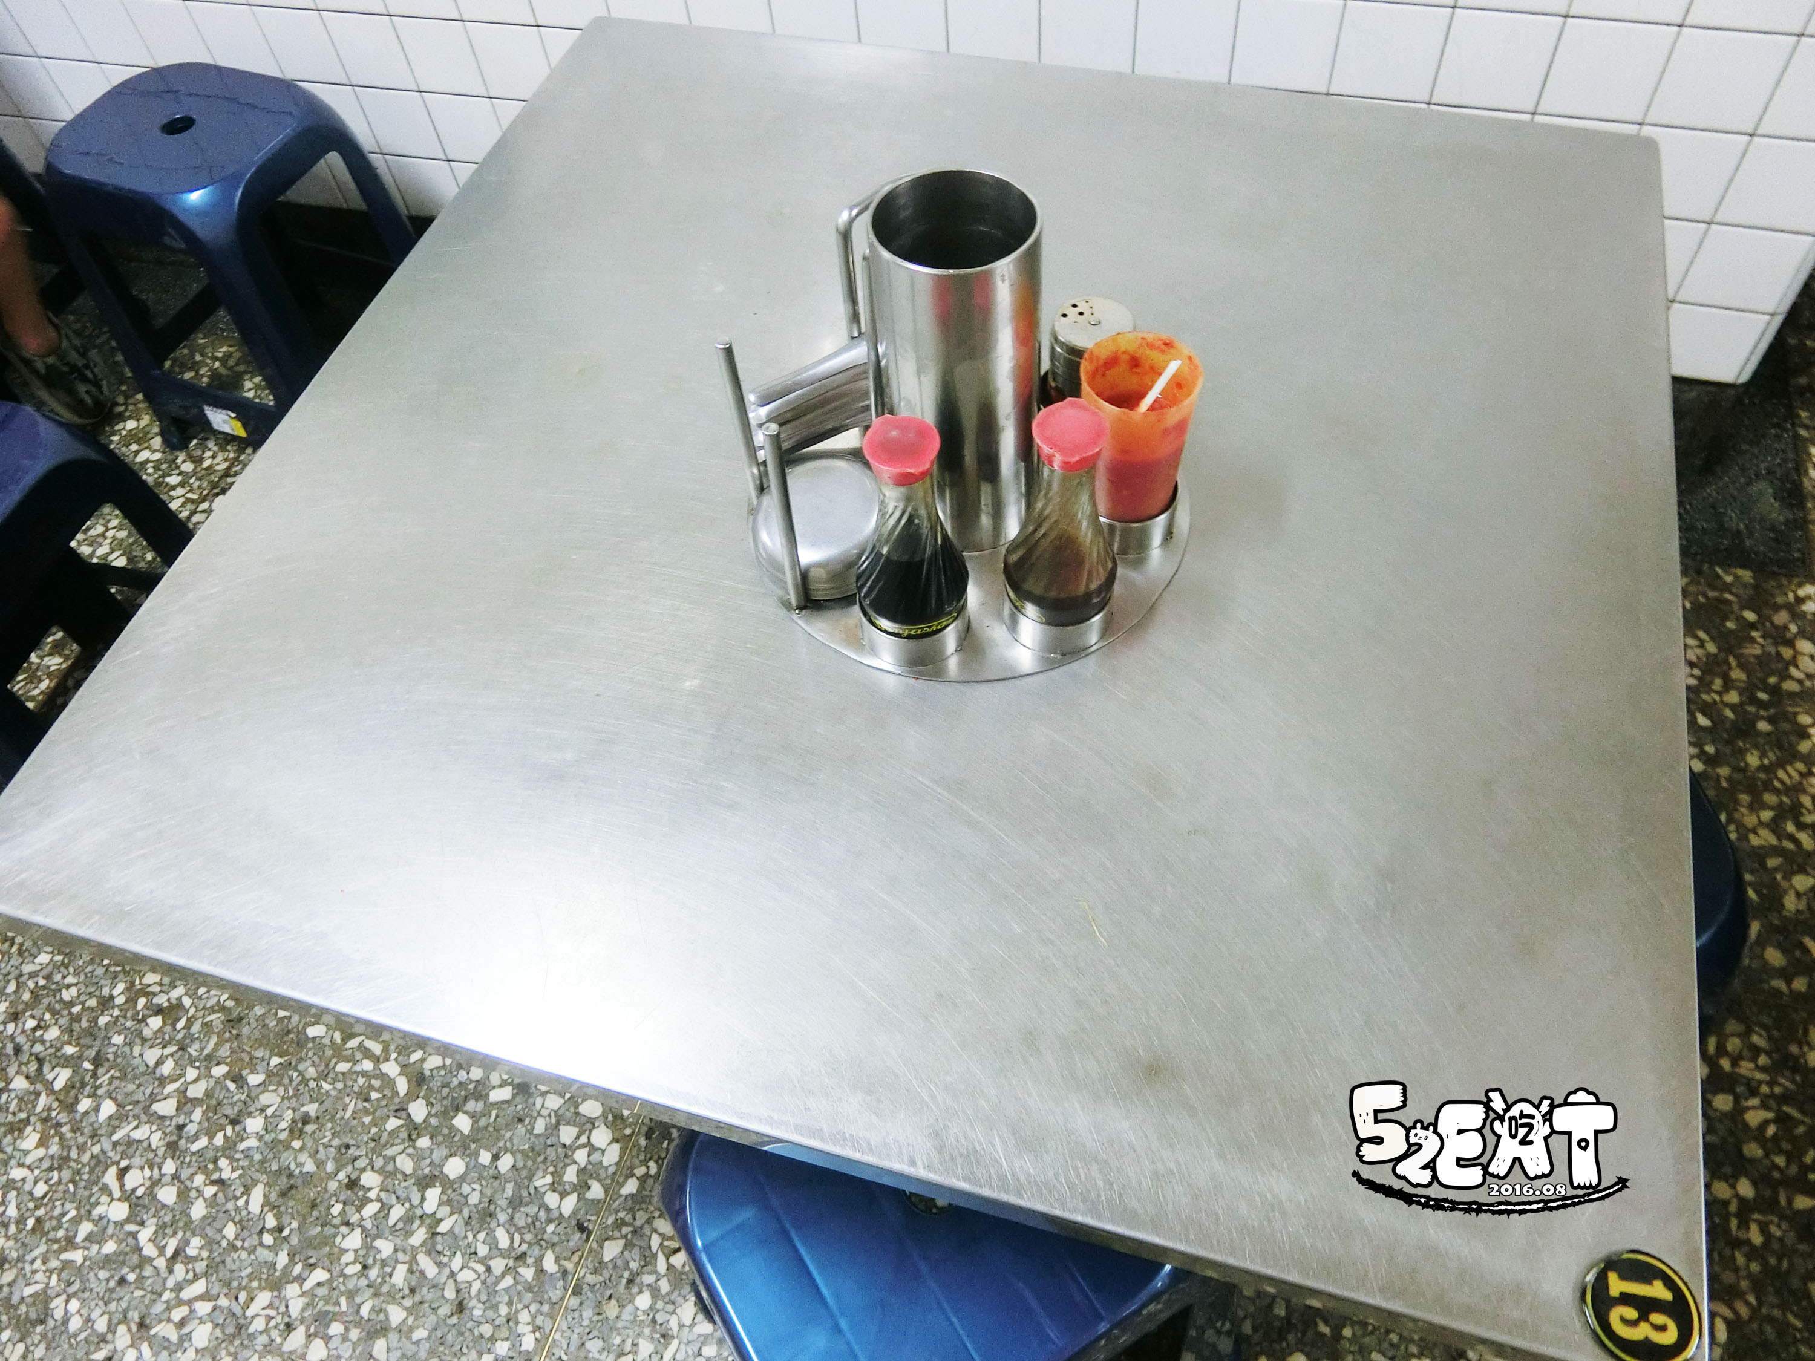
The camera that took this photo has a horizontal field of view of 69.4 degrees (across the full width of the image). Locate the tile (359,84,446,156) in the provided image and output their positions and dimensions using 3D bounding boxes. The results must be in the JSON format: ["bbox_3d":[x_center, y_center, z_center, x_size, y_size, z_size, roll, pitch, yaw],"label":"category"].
[{"bbox_3d":[-0.728,-0.800,1.883,0.108,0.108,0.008,11,57,12],"label":"tile"}]

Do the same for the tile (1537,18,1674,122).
[{"bbox_3d":[0.732,-0.637,1.373,0.108,0.108,0.008,11,57,12],"label":"tile"}]

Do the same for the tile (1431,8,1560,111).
[{"bbox_3d":[0.627,-0.657,1.397,0.108,0.108,0.008,11,57,12],"label":"tile"}]

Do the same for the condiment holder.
[{"bbox_3d":[0.030,-0.173,0.742,0.280,0.210,0.280,1,56,6],"label":"condiment holder"}]

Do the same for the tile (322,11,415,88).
[{"bbox_3d":[-0.736,-0.862,1.794,0.108,0.108,0.008,11,57,12],"label":"tile"}]

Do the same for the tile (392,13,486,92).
[{"bbox_3d":[-0.631,-0.841,1.770,0.108,0.108,0.008,11,57,12],"label":"tile"}]

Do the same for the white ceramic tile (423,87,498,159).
[{"bbox_3d":[-0.623,-0.780,1.860,0.108,0.108,0.008,11,57,12],"label":"white ceramic tile"}]

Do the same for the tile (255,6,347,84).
[{"bbox_3d":[-0.842,-0.882,1.817,0.108,0.108,0.008,11,57,12],"label":"tile"}]

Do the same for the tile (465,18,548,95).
[{"bbox_3d":[-0.525,-0.821,1.746,0.108,0.108,0.008,11,57,12],"label":"tile"}]

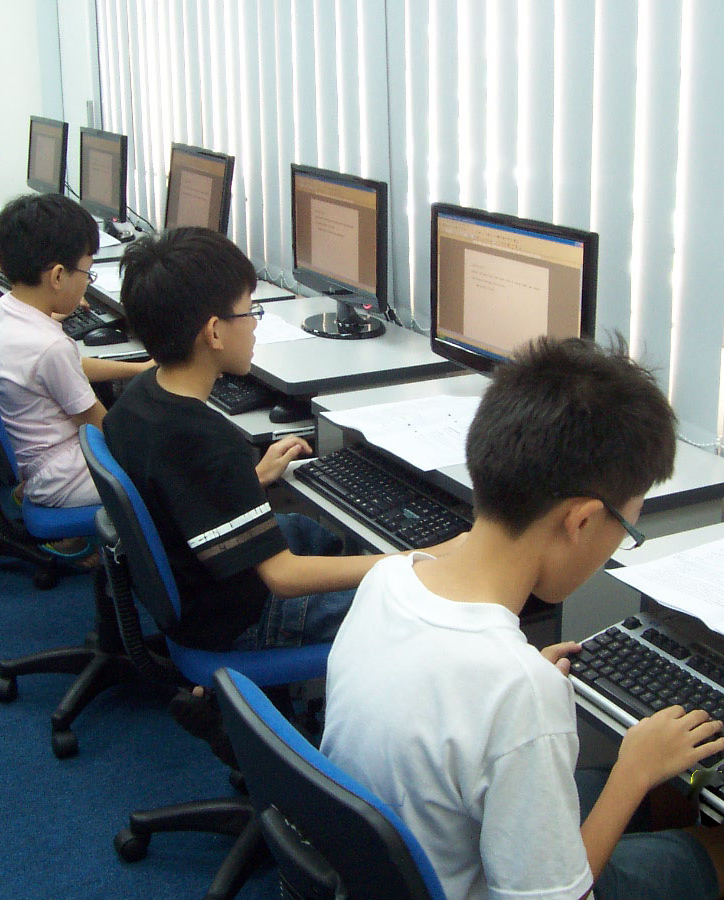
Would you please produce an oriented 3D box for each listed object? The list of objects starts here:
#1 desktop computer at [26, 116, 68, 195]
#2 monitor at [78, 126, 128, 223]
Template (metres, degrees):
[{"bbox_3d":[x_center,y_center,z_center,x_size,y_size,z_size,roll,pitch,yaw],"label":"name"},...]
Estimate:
[{"bbox_3d":[-1.390,-1.292,5.813,0.210,0.391,0.445,-12,21,-30],"label":"desktop computer"},{"bbox_3d":[-0.962,-1.020,4.937,0.210,0.394,0.445,-12,21,-29],"label":"monitor"}]

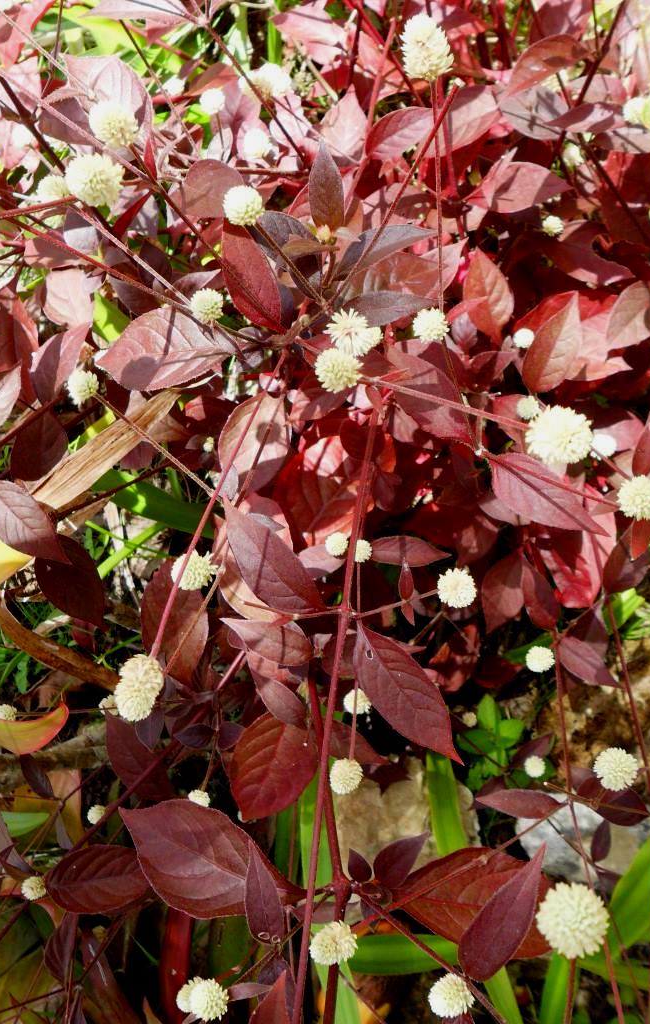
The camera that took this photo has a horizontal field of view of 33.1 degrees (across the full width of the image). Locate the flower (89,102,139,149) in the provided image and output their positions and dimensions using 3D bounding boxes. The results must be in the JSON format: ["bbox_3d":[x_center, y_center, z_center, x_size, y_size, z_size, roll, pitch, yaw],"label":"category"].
[{"bbox_3d":[-0.097,-0.177,0.500,0.022,0.021,0.022,0,43,0],"label":"flower"}]

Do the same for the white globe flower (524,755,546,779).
[{"bbox_3d":[0.105,0.128,0.550,0.011,0.011,0.011,0,47,0],"label":"white globe flower"}]

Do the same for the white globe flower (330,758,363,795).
[{"bbox_3d":[0.010,0.128,0.530,0.016,0.017,0.016,0,51,0],"label":"white globe flower"}]

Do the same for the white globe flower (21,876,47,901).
[{"bbox_3d":[-0.138,0.179,0.520,0.012,0.012,0.012,0,47,0],"label":"white globe flower"}]

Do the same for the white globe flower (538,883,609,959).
[{"bbox_3d":[0.075,0.123,0.330,0.022,0.022,0.022,0,42,0],"label":"white globe flower"}]

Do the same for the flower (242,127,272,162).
[{"bbox_3d":[-0.038,-0.205,0.610,0.017,0.019,0.017,0,37,0],"label":"flower"}]

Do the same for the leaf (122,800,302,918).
[{"bbox_3d":[-0.044,0.134,0.420,0.077,0.012,0.040,29,65,11],"label":"leaf"}]

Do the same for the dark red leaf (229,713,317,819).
[{"bbox_3d":[-0.025,0.123,0.530,0.041,0.063,0.012,30,26,9],"label":"dark red leaf"}]

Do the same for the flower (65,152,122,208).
[{"bbox_3d":[-0.089,-0.127,0.420,0.022,0.021,0.022,-3,60,5],"label":"flower"}]

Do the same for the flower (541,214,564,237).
[{"bbox_3d":[0.166,-0.209,0.800,0.016,0.016,0.016,0,42,0],"label":"flower"}]

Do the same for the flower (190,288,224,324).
[{"bbox_3d":[-0.059,-0.101,0.540,0.017,0.017,0.017,-6,41,1],"label":"flower"}]

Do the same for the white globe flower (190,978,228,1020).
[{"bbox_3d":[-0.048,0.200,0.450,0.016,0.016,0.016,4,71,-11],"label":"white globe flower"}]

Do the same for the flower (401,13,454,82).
[{"bbox_3d":[0.044,-0.202,0.475,0.023,0.028,0.023,-3,30,1],"label":"flower"}]

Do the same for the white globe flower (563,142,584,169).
[{"bbox_3d":[0.164,-0.234,0.720,0.015,0.016,0.015,0,43,0],"label":"white globe flower"}]

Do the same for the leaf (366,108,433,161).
[{"bbox_3d":[0.048,-0.241,0.700,0.050,0.007,0.029,-33,61,3],"label":"leaf"}]

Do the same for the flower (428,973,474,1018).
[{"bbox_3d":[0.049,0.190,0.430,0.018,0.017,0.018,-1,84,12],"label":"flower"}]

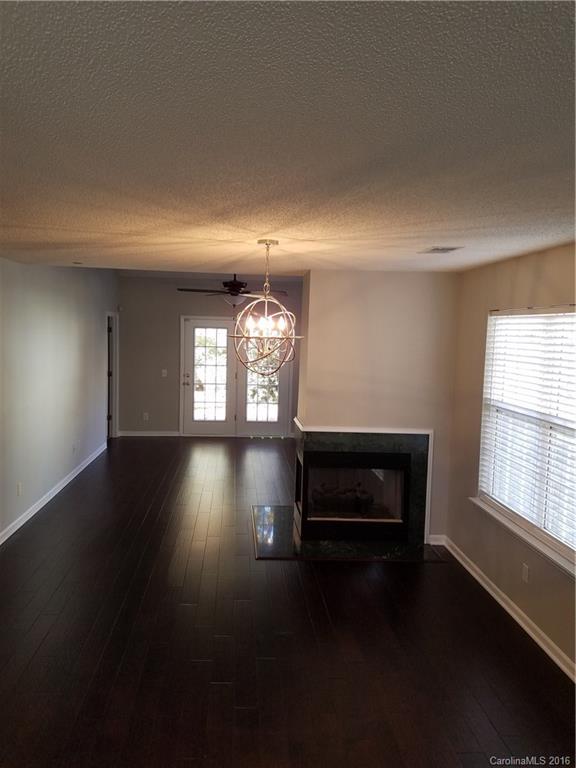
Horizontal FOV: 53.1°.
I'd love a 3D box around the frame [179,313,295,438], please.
[{"bbox_3d":[-0.899,-0.101,10.109,1.955,2.090,0.120,1,6,-5],"label":"frame"}]

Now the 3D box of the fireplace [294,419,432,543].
[{"bbox_3d":[0.672,0.888,5.580,1.190,1.065,0.770,1,6,-5],"label":"fireplace"}]

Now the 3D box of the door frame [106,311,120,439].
[{"bbox_3d":[-2.893,-0.088,9.375,0.140,2.110,0.940,1,6,-5],"label":"door frame"}]

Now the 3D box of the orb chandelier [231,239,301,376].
[{"bbox_3d":[-0.131,-0.457,3.481,0.465,0.820,0.465,1,6,-5],"label":"orb chandelier"}]

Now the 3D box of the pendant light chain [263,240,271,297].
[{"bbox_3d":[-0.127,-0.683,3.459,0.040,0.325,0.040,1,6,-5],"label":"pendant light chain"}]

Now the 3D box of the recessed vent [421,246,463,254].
[{"bbox_3d":[0.992,-0.865,3.746,0.210,0.025,0.330,1,6,-5],"label":"recessed vent"}]

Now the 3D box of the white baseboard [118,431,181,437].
[{"bbox_3d":[-2.396,0.870,10.036,1.020,0.100,0.020,1,6,-5],"label":"white baseboard"}]

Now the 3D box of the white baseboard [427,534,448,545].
[{"bbox_3d":[1.349,1.424,5.208,0.172,0.087,0.018,0,6,-5],"label":"white baseboard"}]

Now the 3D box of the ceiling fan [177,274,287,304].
[{"bbox_3d":[-0.679,-1.250,7.382,1.470,0.500,1.470,1,6,-5],"label":"ceiling fan"}]

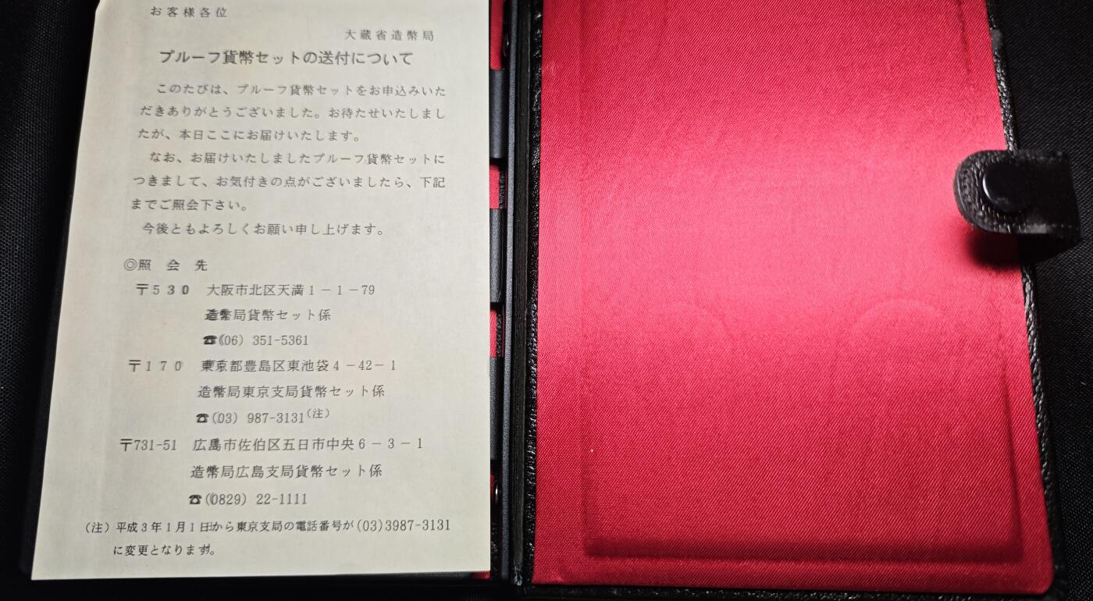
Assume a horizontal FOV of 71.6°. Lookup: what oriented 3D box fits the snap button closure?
[{"bbox_3d":[0.095,-0.024,0.157,0.011,0.003,0.011,0,78,-3],"label":"snap button closure"}]

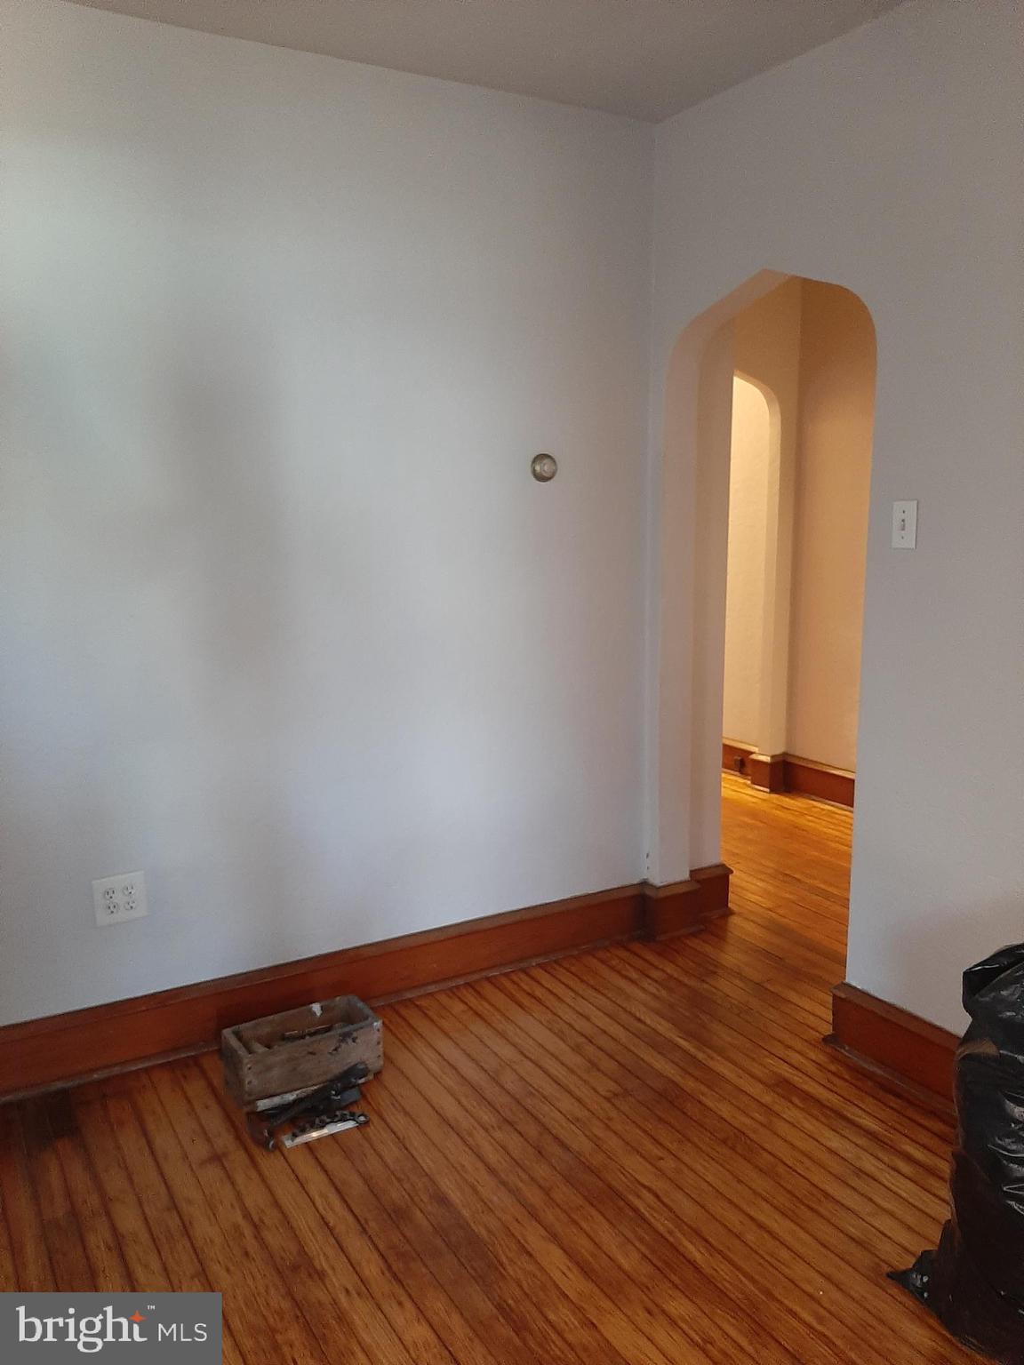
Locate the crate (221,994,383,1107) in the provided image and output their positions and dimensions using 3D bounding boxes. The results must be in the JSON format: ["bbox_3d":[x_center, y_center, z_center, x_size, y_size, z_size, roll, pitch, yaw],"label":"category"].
[{"bbox_3d":[-0.520,0.921,2.577,0.347,0.128,0.165,-6,11,-30],"label":"crate"}]

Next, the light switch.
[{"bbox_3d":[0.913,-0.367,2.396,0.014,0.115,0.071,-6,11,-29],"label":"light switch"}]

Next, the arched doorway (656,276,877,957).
[{"bbox_3d":[0.730,-0.104,2.920,0.140,2.018,0.792,-6,11,-29],"label":"arched doorway"}]

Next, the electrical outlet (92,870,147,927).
[{"bbox_3d":[-0.979,0.545,2.568,0.121,0.119,0.009,-6,11,-29],"label":"electrical outlet"}]

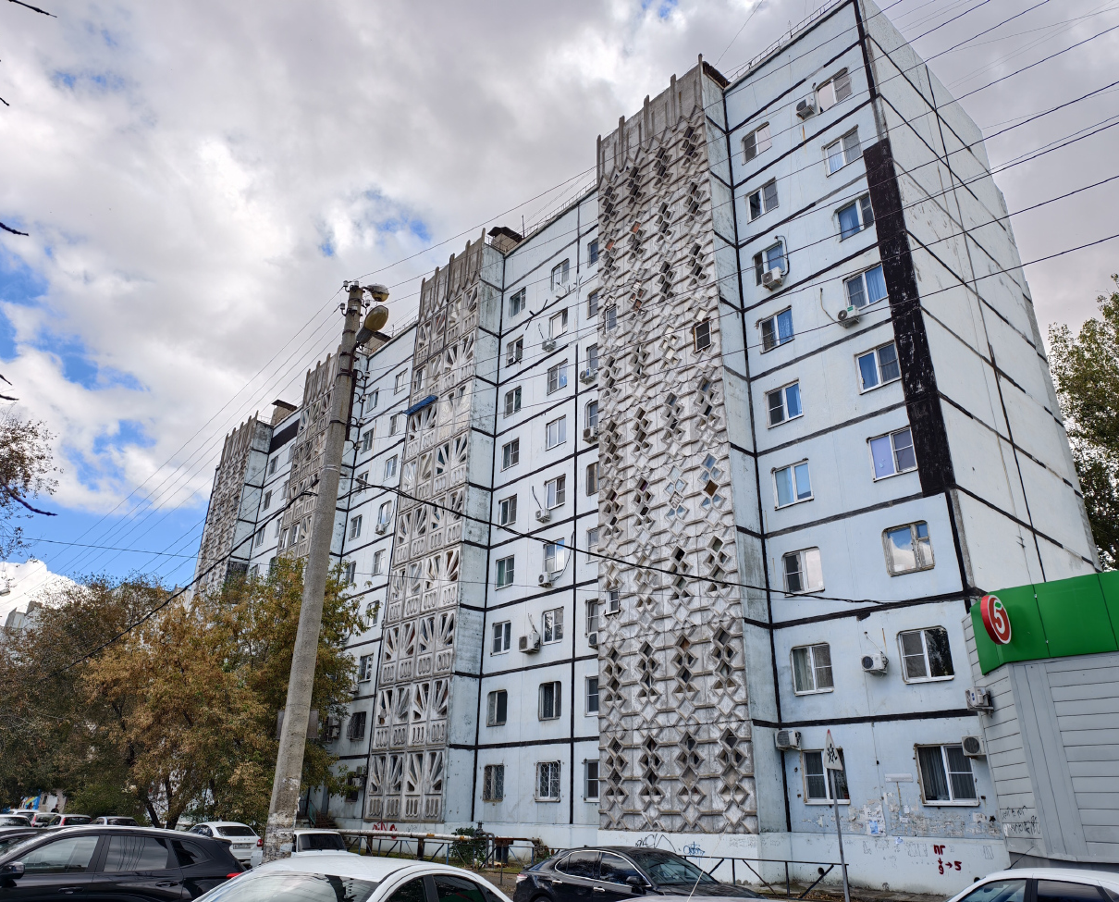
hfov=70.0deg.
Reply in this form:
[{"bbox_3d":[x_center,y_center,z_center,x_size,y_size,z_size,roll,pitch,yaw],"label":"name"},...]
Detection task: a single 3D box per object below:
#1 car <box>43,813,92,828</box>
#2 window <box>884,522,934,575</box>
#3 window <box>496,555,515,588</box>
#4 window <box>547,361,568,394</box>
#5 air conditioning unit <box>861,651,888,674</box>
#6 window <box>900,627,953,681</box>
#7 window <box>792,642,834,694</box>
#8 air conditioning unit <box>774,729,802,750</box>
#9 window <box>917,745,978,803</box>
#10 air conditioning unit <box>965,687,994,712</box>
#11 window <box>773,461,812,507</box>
[{"bbox_3d":[-24.011,18.348,38.595,1.700,1.500,3.950,22,-32,-38],"label":"car"},{"bbox_3d":[9.458,2.651,21.652,0.150,1.274,1.240,21,-31,-37],"label":"window"},{"bbox_3d":[-2.302,5.293,34.650,0.150,1.300,1.220,21,-31,-37],"label":"window"},{"bbox_3d":[-0.088,-3.428,37.364,0.150,1.360,1.359,21,-31,-37],"label":"window"},{"bbox_3d":[8.573,5.761,21.743,0.270,0.420,0.620,21,-31,-37],"label":"air conditioning unit"},{"bbox_3d":[9.400,5.221,20.501,0.150,1.285,1.270,21,-31,-37],"label":"window"},{"bbox_3d":[7.145,6.157,22.467,0.150,1.300,1.200,21,-31,-37],"label":"window"},{"bbox_3d":[6.580,8.296,22.974,0.270,0.470,0.680,21,-31,-37],"label":"air conditioning unit"},{"bbox_3d":[9.373,7.805,19.305,0.150,1.337,1.287,21,-31,-37],"label":"window"},{"bbox_3d":[9.900,5.855,18.871,0.290,0.470,0.660,-2,-25,8],"label":"air conditioning unit"},{"bbox_3d":[7.317,1.054,25.081,0.150,1.264,1.310,21,-31,-37],"label":"window"}]

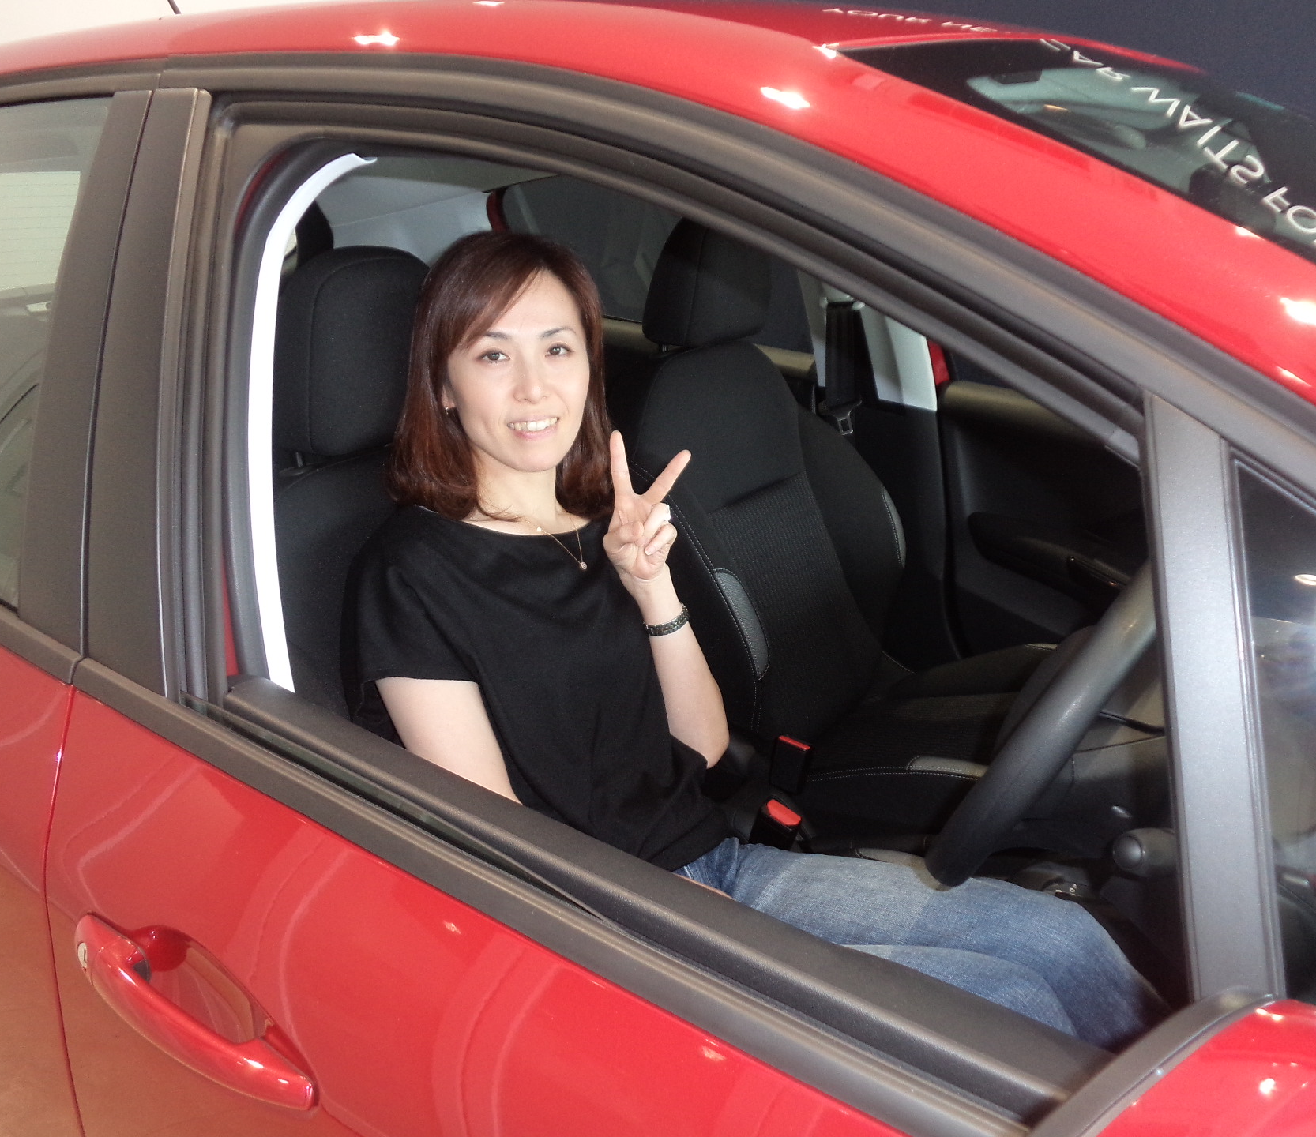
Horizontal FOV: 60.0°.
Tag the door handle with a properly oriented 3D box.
[{"bbox_3d":[-0.294,0.278,0.696,0.225,0.047,0.052,16,25,31],"label":"door handle"}]

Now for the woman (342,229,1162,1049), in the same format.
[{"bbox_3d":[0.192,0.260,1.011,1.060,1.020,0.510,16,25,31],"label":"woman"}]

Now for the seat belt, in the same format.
[{"bbox_3d":[0.321,-0.342,1.951,0.065,0.235,0.045,16,25,31],"label":"seat belt"}]

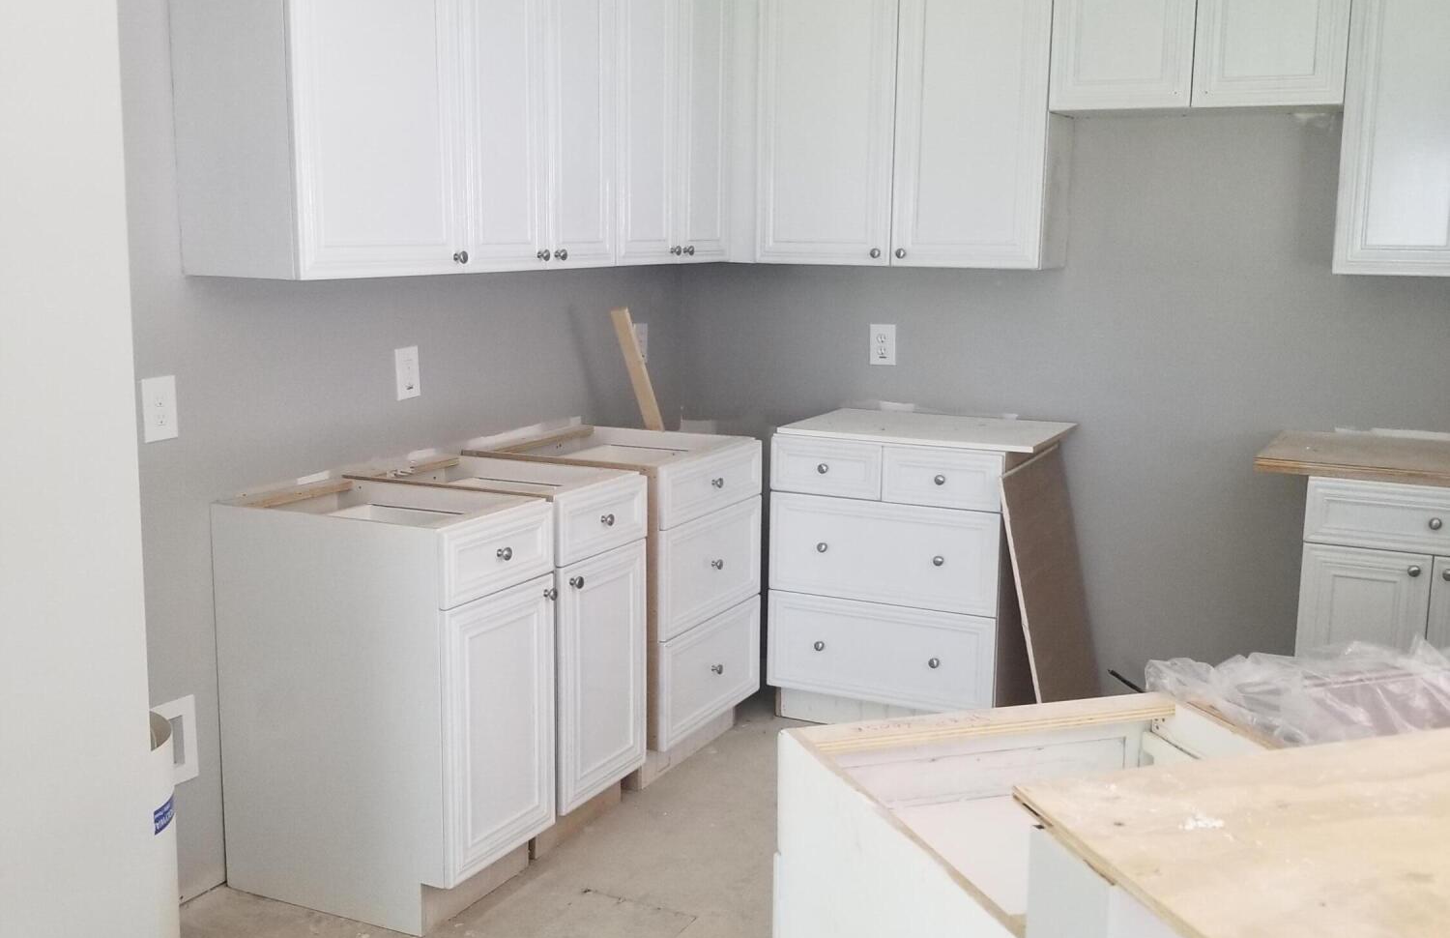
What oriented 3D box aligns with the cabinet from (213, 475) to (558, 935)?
[{"bbox_3d":[-0.767,0.512,3.318,0.628,0.889,0.407,6,11,27],"label":"cabinet"}]

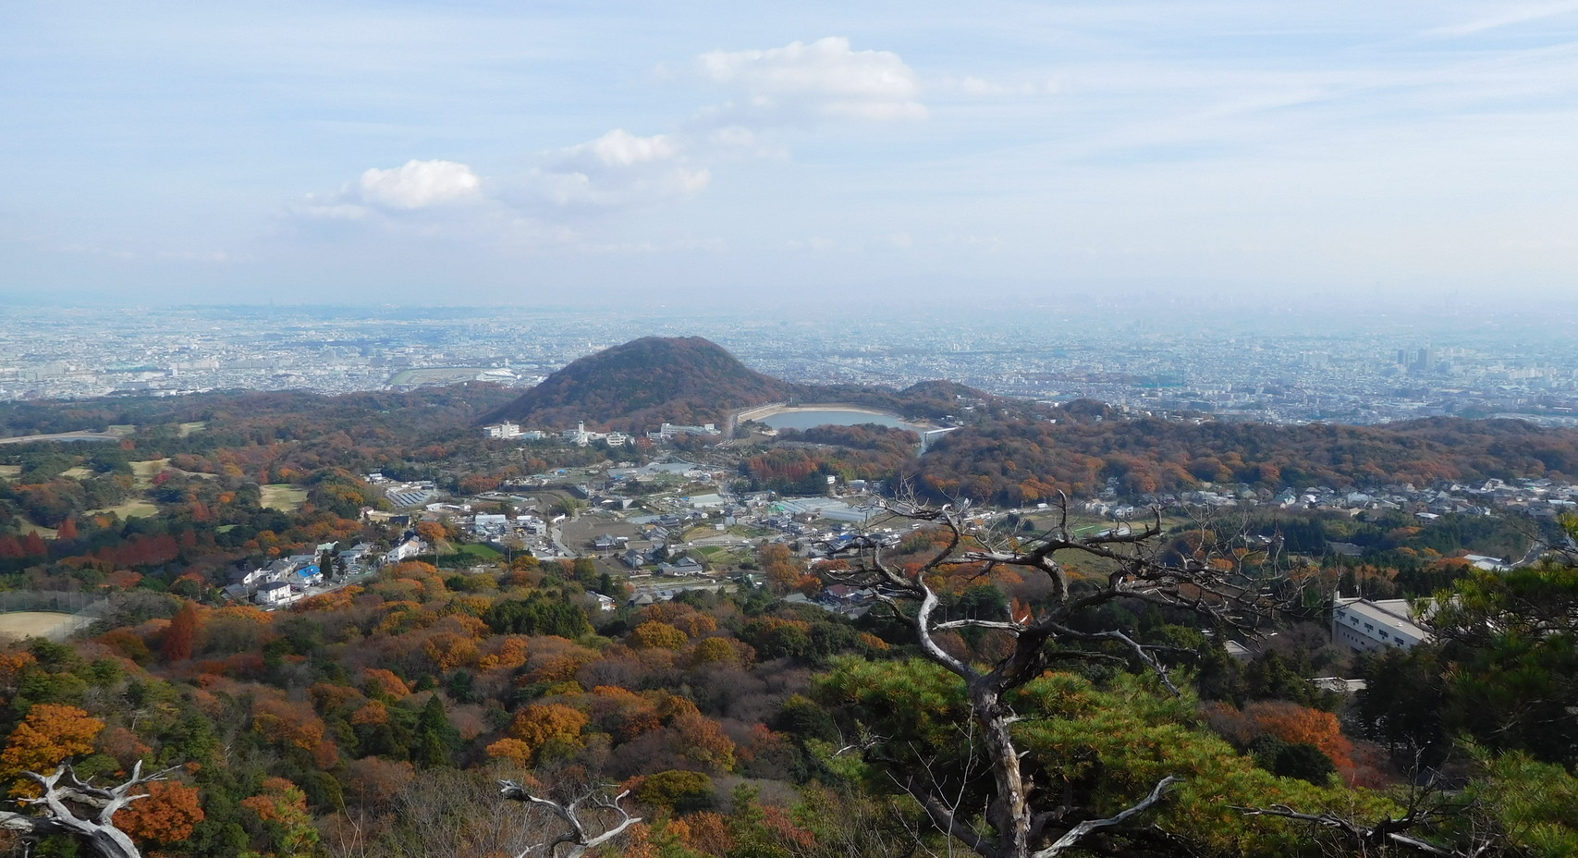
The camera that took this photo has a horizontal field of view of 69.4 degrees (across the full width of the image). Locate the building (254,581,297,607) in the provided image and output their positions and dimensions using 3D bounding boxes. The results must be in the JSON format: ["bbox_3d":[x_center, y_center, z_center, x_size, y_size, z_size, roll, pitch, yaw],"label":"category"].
[{"bbox_3d":[-237.888,75.427,527.098,7.800,7.200,12.200,3,8,21],"label":"building"}]

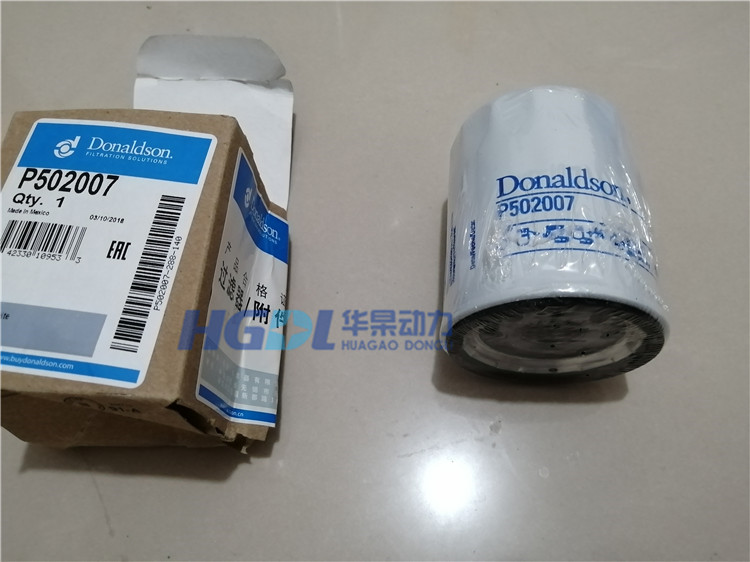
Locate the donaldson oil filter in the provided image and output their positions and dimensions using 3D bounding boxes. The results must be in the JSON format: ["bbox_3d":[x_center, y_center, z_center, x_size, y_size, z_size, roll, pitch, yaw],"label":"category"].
[{"bbox_3d":[0.067,-0.018,0.225,0.077,0.077,0.098,4,59,4],"label":"donaldson oil filter"}]

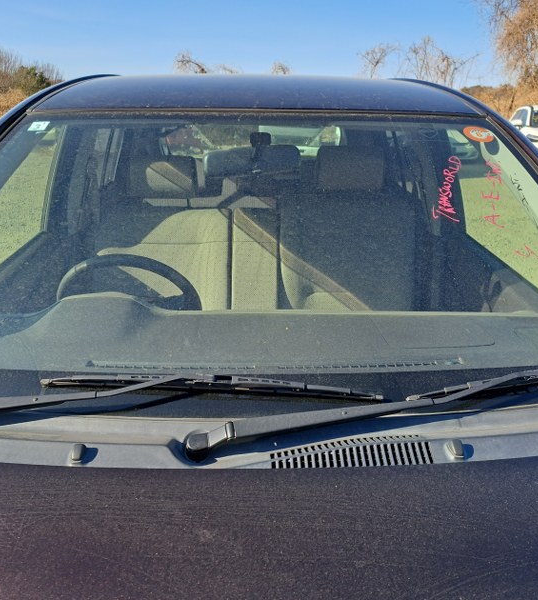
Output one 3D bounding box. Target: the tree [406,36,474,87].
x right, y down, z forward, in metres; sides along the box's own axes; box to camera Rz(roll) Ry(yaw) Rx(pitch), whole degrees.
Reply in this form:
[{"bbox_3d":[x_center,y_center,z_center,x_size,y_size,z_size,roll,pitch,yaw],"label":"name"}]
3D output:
[{"bbox_3d":[7.176,-8.934,23.344,3.300,4.000,3.000,1,19,0],"label":"tree"}]

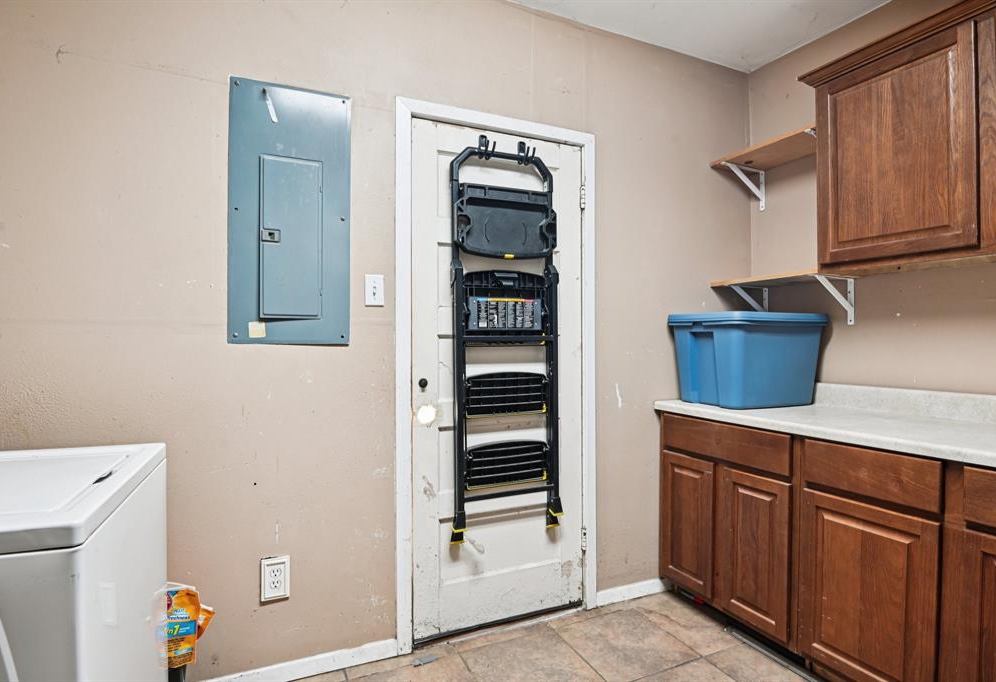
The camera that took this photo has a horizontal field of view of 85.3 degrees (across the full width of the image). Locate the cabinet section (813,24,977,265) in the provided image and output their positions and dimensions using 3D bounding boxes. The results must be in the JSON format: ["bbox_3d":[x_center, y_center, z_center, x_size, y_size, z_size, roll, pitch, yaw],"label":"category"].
[{"bbox_3d":[1.528,-0.648,1.988,0.328,0.724,0.526,0,1,-25],"label":"cabinet section"}]

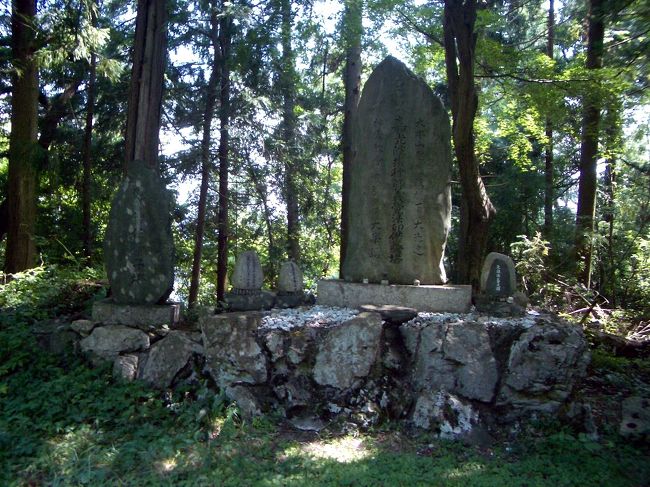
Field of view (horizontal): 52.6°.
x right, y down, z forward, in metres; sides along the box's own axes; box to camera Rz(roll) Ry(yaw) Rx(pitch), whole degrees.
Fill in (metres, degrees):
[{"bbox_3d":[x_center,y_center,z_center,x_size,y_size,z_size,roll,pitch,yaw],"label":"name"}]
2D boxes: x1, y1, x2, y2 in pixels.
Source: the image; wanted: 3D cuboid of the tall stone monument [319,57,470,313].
[{"bbox_3d":[0.722,-0.599,6.850,1.466,2.550,0.550,1,0,8],"label":"tall stone monument"}]

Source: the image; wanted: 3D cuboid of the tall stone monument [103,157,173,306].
[{"bbox_3d":[-2.039,-0.131,7.250,0.703,1.576,0.320,1,0,2],"label":"tall stone monument"}]

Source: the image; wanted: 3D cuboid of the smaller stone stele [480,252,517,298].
[{"bbox_3d":[1.714,0.313,6.500,0.327,0.443,0.170,1,0,3],"label":"smaller stone stele"}]

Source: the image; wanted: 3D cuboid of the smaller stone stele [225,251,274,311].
[{"bbox_3d":[-0.753,0.364,6.600,0.455,0.579,0.320,1,0,4],"label":"smaller stone stele"}]

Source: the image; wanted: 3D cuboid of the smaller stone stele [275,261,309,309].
[{"bbox_3d":[-0.341,0.416,6.750,0.322,0.473,0.270,1,0,4],"label":"smaller stone stele"}]

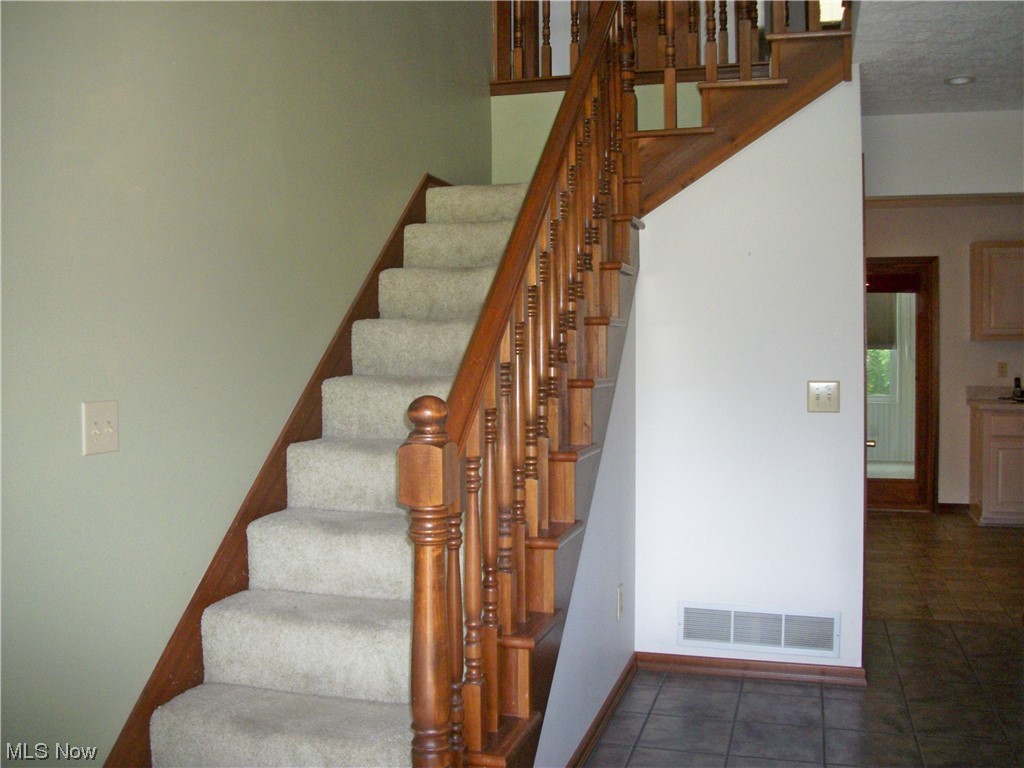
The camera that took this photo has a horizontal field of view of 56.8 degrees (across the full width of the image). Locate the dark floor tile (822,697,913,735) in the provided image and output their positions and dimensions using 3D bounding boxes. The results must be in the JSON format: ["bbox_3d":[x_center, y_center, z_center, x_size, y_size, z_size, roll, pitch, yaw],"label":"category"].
[{"bbox_3d":[1.252,1.176,3.314,0.297,0.010,0.295,0,2,17],"label":"dark floor tile"}]

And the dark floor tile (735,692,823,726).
[{"bbox_3d":[0.969,1.181,3.399,0.297,0.010,0.295,0,2,17],"label":"dark floor tile"}]

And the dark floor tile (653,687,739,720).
[{"bbox_3d":[0.683,1.185,3.486,0.297,0.010,0.295,0,2,17],"label":"dark floor tile"}]

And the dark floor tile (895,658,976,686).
[{"bbox_3d":[1.706,1.155,3.785,0.297,0.010,0.295,0,2,17],"label":"dark floor tile"}]

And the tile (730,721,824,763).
[{"bbox_3d":[0.879,1.189,3.113,0.297,0.010,0.295,0,2,17],"label":"tile"}]

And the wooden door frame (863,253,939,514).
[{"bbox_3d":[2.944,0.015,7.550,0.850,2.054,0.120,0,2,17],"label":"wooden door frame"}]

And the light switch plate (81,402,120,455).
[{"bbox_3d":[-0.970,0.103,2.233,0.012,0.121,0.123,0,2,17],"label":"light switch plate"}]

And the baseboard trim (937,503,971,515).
[{"bbox_3d":[3.475,0.986,7.389,0.249,0.085,0.017,0,2,17],"label":"baseboard trim"}]

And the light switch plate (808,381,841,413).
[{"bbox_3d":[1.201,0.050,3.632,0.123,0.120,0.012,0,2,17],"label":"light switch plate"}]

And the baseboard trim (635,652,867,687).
[{"bbox_3d":[0.931,1.134,3.751,0.898,0.072,0.022,0,2,17],"label":"baseboard trim"}]

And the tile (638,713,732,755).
[{"bbox_3d":[0.594,1.193,3.199,0.297,0.010,0.295,0,2,17],"label":"tile"}]

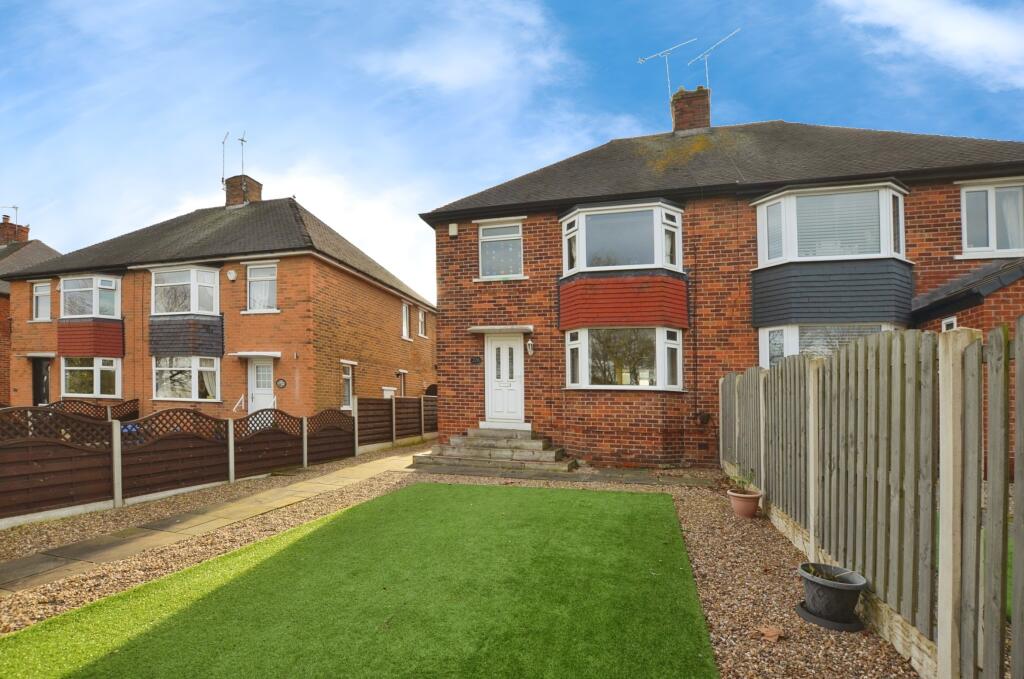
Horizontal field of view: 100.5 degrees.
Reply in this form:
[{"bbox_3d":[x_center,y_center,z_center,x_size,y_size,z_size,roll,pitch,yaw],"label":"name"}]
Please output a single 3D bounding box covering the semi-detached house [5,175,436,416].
[{"bbox_3d":[-10.300,-1.150,16.150,12.800,9.600,7.600,-1,-5,17],"label":"semi-detached house"}]

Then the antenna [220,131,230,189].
[{"bbox_3d":[-10.642,-6.628,15.757,0.320,1.924,1.030,6,-7,-44],"label":"antenna"}]

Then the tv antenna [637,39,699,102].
[{"bbox_3d":[4.423,-7.590,12.152,1.601,1.590,0.380,-3,-6,32],"label":"tv antenna"}]

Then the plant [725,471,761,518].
[{"bbox_3d":[3.002,1.982,5.500,0.450,0.560,0.450,-1,-5,16],"label":"plant"}]

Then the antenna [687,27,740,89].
[{"bbox_3d":[5.640,-7.658,11.913,0.380,1.275,1.540,4,-6,-33],"label":"antenna"}]

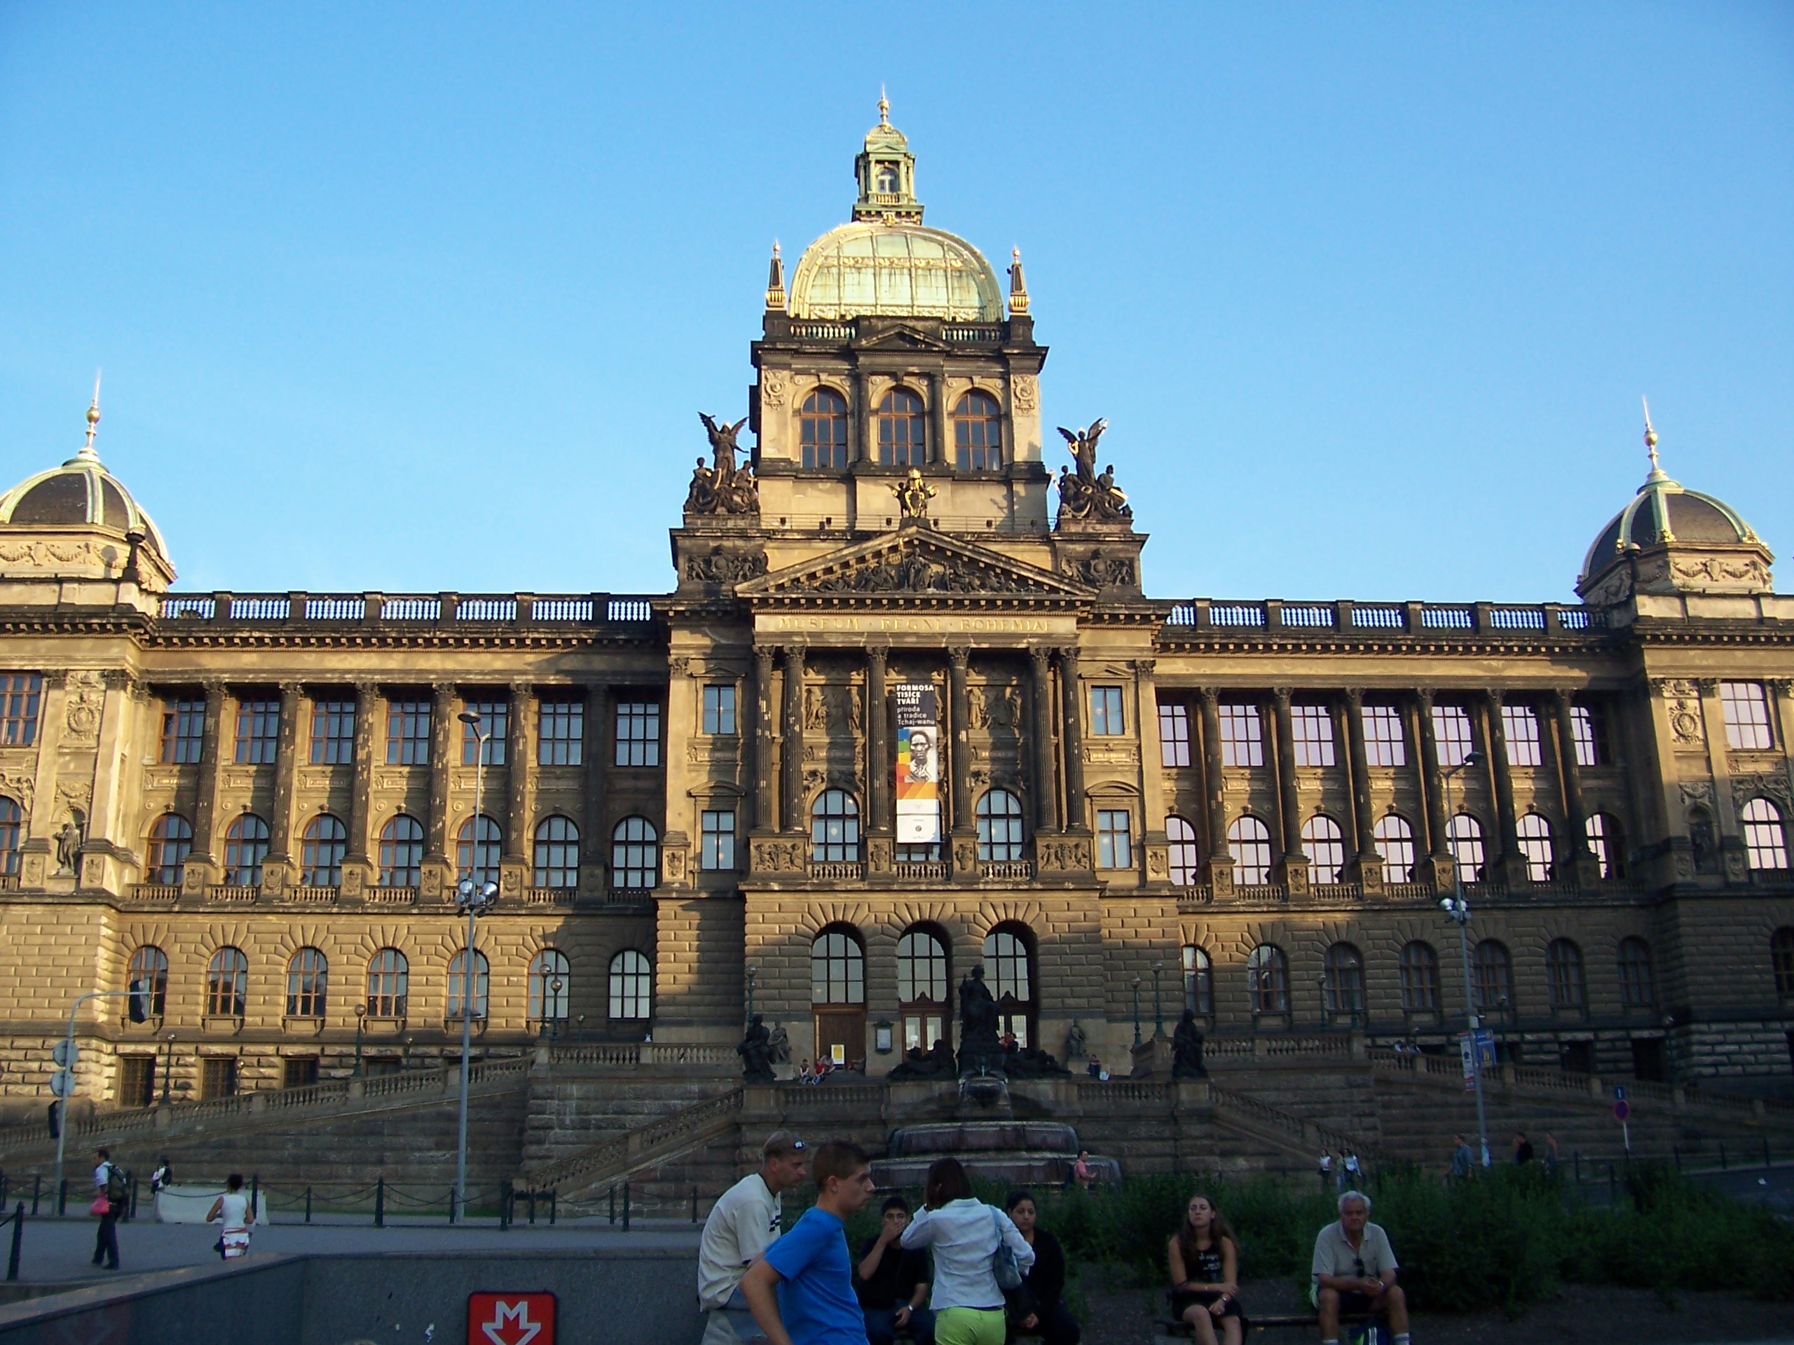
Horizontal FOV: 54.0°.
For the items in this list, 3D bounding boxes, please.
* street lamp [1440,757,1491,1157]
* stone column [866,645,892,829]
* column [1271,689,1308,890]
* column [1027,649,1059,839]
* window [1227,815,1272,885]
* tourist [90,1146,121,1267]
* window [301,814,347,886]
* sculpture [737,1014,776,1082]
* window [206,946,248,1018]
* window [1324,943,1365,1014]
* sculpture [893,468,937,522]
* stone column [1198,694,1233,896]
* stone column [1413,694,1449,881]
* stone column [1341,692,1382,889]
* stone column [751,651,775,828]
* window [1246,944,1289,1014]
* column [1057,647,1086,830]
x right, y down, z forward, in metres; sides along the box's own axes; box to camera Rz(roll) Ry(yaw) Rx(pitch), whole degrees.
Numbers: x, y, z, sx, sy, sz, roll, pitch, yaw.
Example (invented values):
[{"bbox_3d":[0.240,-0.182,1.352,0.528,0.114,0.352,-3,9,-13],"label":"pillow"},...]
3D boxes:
[{"bbox_3d":[16.527,8.447,50.051,1.450,12.760,0.900,-4,-16,10],"label":"street lamp"},{"bbox_3d":[-0.855,3.177,85.891,1.115,9.413,1.120,0,-16,-4],"label":"stone column"},{"bbox_3d":[20.894,6.146,93.844,1.300,10.965,1.300,0,-16,-4],"label":"column"},{"bbox_3d":[7.230,3.259,85.965,1.150,9.350,1.150,0,-16,-4],"label":"column"},{"bbox_3d":[18.907,9.537,94.142,2.284,3.782,0.350,0,-16,-4],"label":"window"},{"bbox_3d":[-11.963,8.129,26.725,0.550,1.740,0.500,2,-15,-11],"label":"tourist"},{"bbox_3d":[-29.168,8.977,89.735,2.350,3.900,0.400,0,-16,-4],"label":"window"},{"bbox_3d":[-4.955,13.208,61.990,1.376,2.368,1.400,0,-16,-4],"label":"sculpture"},{"bbox_3d":[-33.932,15.700,89.366,1.939,3.587,0.350,0,-15,-4],"label":"window"},{"bbox_3d":[22.719,15.535,89.425,1.750,3.620,0.400,0,-15,-4],"label":"window"},{"bbox_3d":[0.908,-8.908,88.859,2.300,2.850,0.900,0,-16,-4],"label":"sculpture"},{"bbox_3d":[16.626,6.110,92.202,1.100,10.600,1.100,0,-15,-4],"label":"stone column"},{"bbox_3d":[28.205,5.731,93.156,1.050,10.100,1.050,0,-15,-4],"label":"stone column"},{"bbox_3d":[24.478,6.076,92.788,1.100,10.550,1.100,0,-15,-4],"label":"stone column"},{"bbox_3d":[-6.493,3.232,85.487,1.085,9.226,1.100,0,-16,-4],"label":"stone column"},{"bbox_3d":[19.687,16.233,93.246,2.193,3.667,0.350,0,-15,-4],"label":"window"},{"bbox_3d":[8.393,3.174,84.920,1.050,8.850,1.050,0,-15,-4],"label":"column"}]

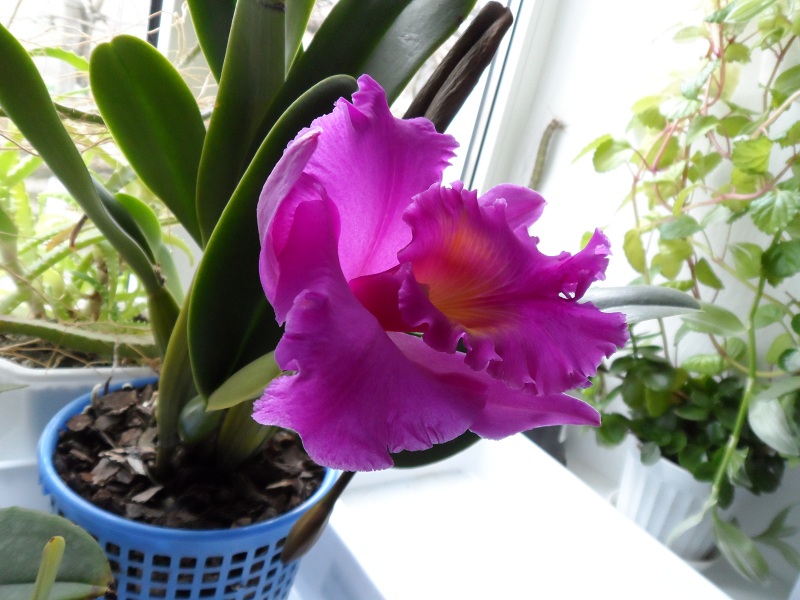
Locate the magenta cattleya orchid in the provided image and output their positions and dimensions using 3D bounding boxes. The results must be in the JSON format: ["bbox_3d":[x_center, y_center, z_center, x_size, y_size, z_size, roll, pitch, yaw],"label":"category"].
[{"bbox_3d":[0.015,-0.011,0.272,0.138,0.148,0.105,-1,23,-35],"label":"magenta cattleya orchid"}]

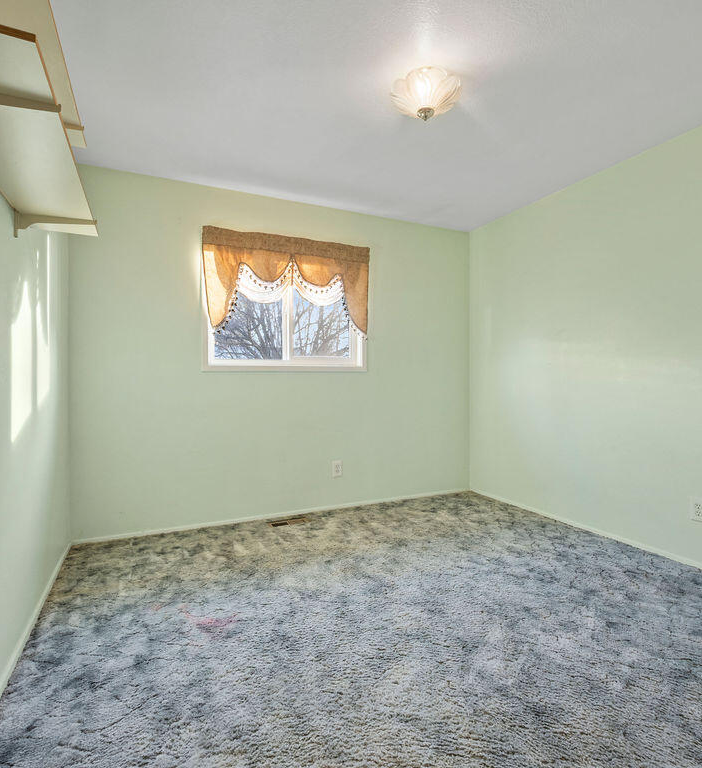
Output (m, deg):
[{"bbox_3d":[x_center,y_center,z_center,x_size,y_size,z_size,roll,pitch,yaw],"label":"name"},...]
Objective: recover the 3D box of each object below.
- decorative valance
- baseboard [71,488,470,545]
[{"bbox_3d":[-0.446,-0.737,3.177,1.312,0.759,0.080,0,1,-24],"label":"decorative valance"},{"bbox_3d":[-0.324,1.005,3.279,3.176,0.042,0.014,0,1,-24],"label":"baseboard"}]

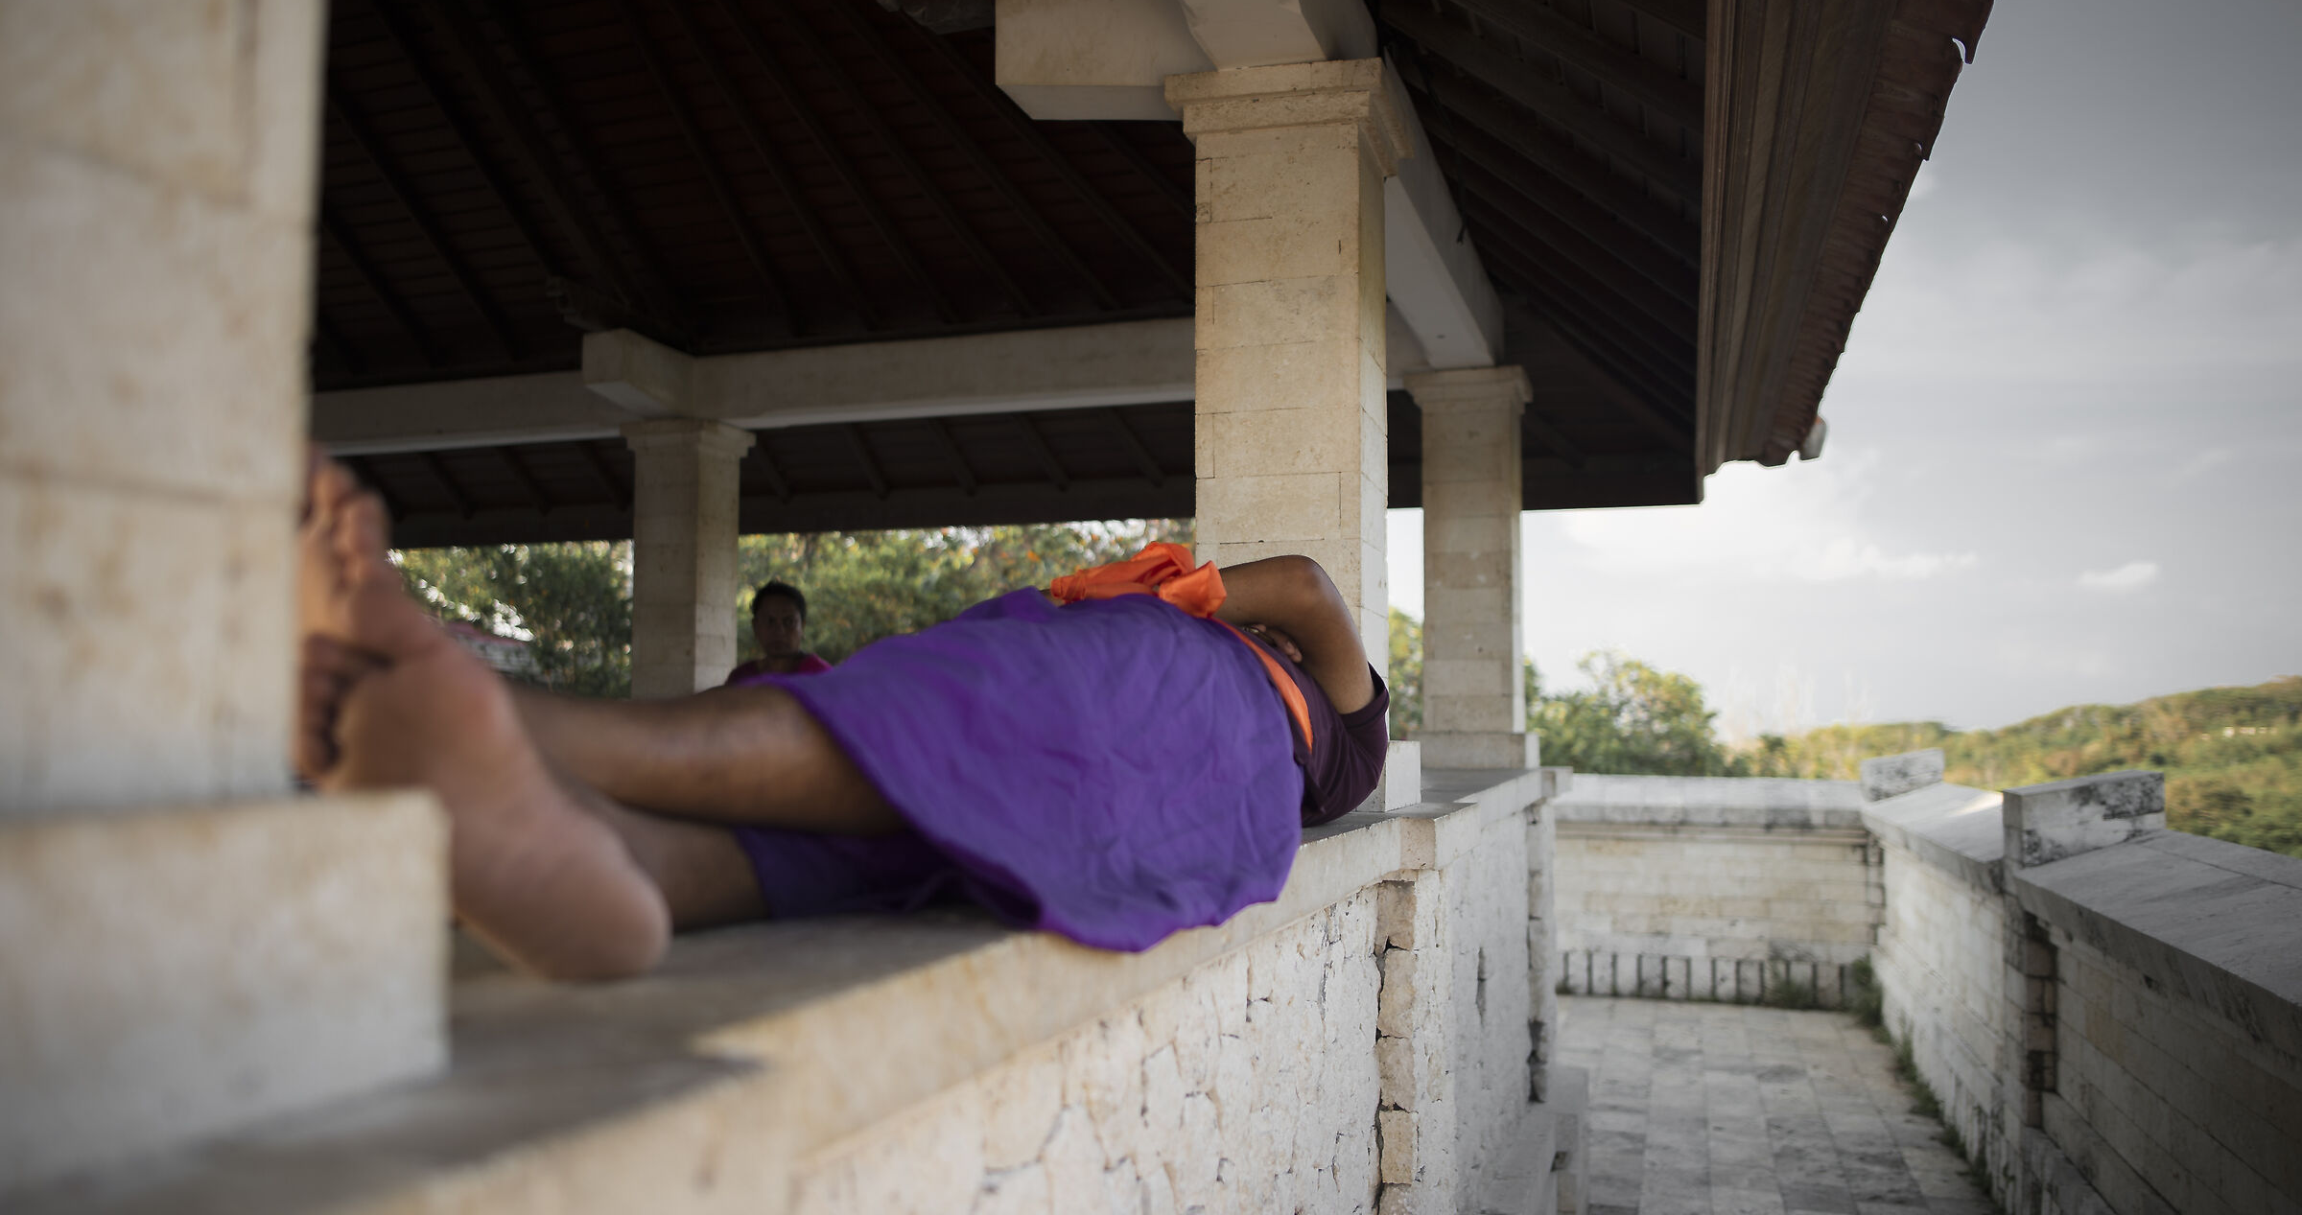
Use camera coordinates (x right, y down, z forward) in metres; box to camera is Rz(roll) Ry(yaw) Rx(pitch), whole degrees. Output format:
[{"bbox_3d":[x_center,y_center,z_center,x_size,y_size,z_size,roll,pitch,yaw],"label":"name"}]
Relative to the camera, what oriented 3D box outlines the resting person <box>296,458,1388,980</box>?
[{"bbox_3d":[-0.107,0.085,1.566,0.464,0.415,1.769,-1,-4,19],"label":"resting person"}]

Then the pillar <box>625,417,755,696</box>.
[{"bbox_3d":[-1.698,-0.056,5.616,0.356,1.196,0.356,-1,-4,19],"label":"pillar"}]

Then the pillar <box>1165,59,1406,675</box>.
[{"bbox_3d":[0.246,-0.268,2.596,0.356,1.196,0.356,-1,-4,19],"label":"pillar"}]

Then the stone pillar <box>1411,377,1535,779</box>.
[{"bbox_3d":[0.993,-0.106,4.724,0.356,1.196,0.356,-1,-4,19],"label":"stone pillar"}]

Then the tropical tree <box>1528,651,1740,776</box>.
[{"bbox_3d":[5.308,2.013,16.945,2.700,3.100,2.700,-1,-4,19],"label":"tropical tree"}]

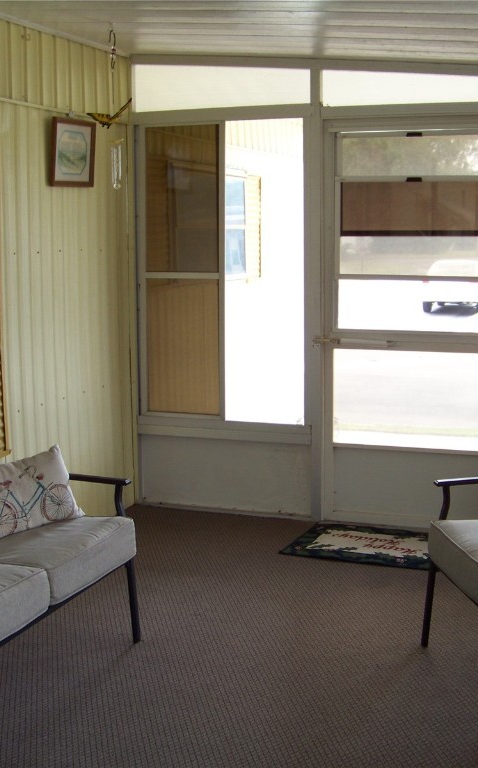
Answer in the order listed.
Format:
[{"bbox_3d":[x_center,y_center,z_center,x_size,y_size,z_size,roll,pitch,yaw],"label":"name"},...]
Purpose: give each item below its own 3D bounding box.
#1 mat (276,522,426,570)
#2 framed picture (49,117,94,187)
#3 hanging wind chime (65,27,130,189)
[{"bbox_3d":[0.665,0.762,5.096,0.770,0.012,0.565,2,9,19],"label":"mat"},{"bbox_3d":[-0.783,-1.080,4.998,0.025,0.310,0.420,7,10,19],"label":"framed picture"},{"bbox_3d":[-0.554,-1.193,4.607,0.200,0.685,0.150,2,9,19],"label":"hanging wind chime"}]

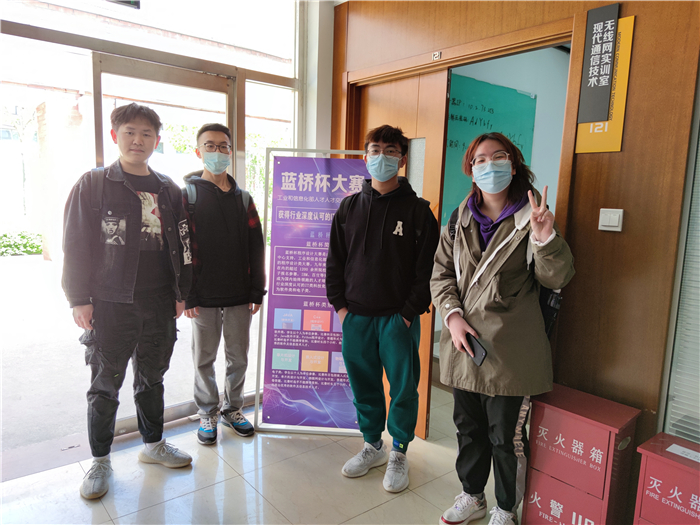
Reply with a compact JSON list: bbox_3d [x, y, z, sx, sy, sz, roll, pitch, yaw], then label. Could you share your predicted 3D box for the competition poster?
[{"bbox_3d":[-0.193,0.171,2.933,0.620,1.650,0.030,2,-2,2],"label":"competition poster"}]

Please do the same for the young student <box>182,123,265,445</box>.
[{"bbox_3d":[-0.749,0.119,2.853,0.530,1.790,0.400,-1,7,-20],"label":"young student"}]

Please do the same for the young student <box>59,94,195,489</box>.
[{"bbox_3d":[-1.063,0.164,2.395,0.600,1.790,0.420,-4,8,-38],"label":"young student"}]

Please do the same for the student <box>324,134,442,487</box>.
[{"bbox_3d":[0.170,0.213,2.462,0.560,1.750,0.400,3,7,14],"label":"student"}]

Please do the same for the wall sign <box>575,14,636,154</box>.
[{"bbox_3d":[0.984,-0.708,1.893,0.030,0.545,0.178,-4,9,-39],"label":"wall sign"}]

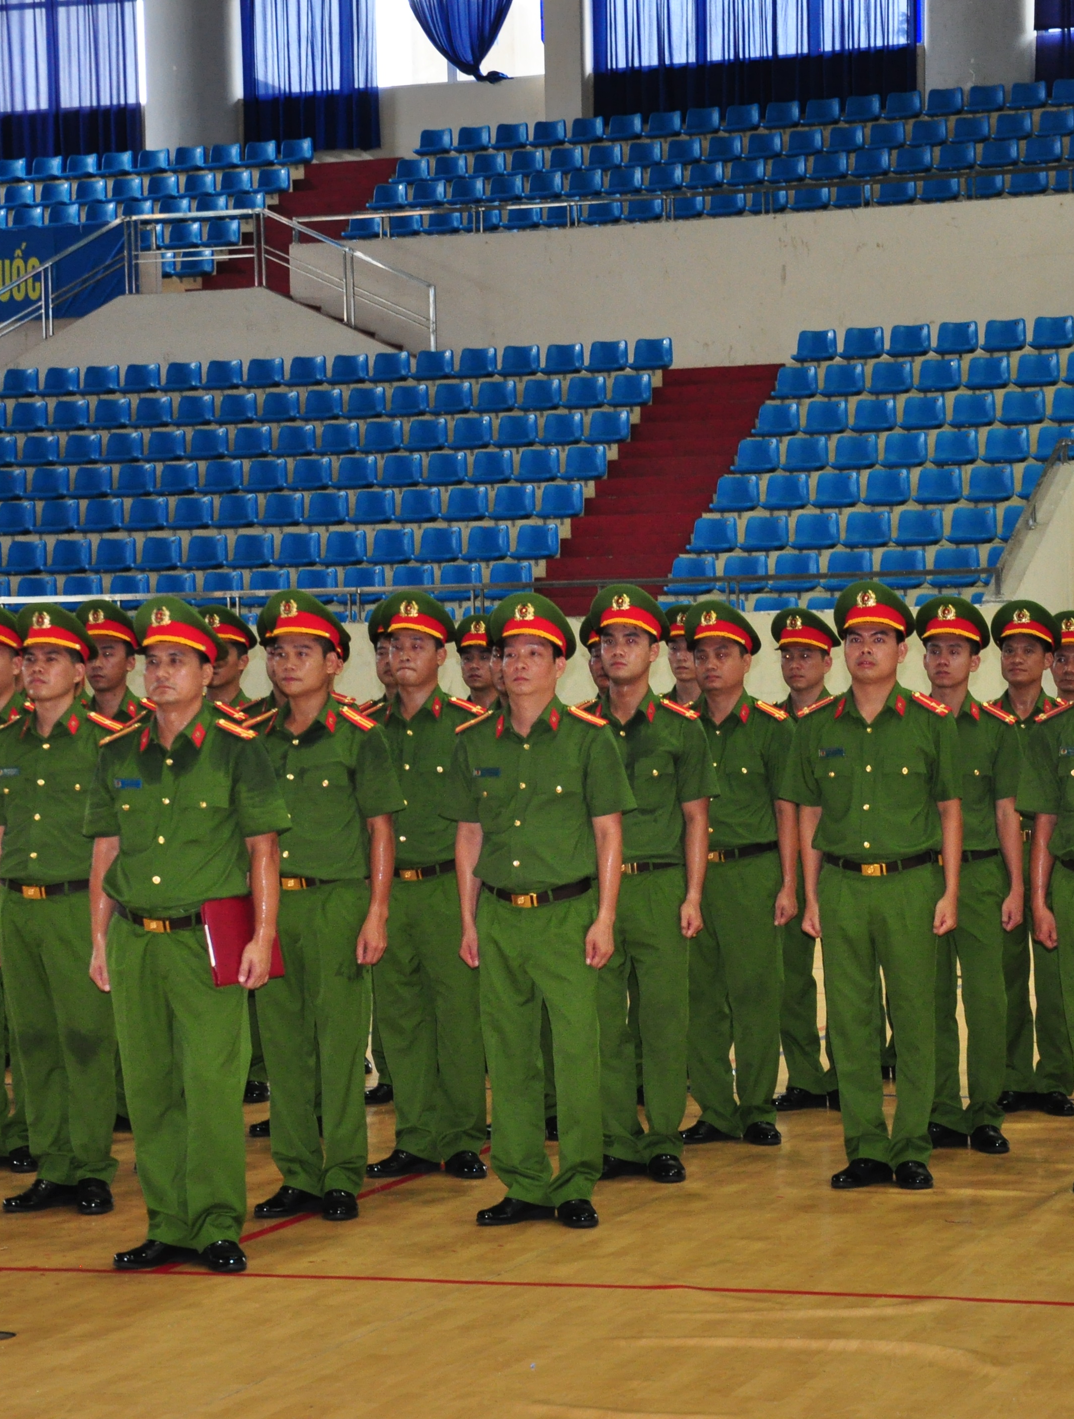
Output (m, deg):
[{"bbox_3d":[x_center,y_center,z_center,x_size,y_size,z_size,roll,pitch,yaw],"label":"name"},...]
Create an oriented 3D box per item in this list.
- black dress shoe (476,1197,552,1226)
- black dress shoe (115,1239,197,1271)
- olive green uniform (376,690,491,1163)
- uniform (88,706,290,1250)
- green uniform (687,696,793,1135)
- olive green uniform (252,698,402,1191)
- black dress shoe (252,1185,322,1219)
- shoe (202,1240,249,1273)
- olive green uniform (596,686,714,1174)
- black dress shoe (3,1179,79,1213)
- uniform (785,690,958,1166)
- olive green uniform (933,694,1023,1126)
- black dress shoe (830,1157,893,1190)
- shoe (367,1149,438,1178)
[{"bbox_3d":[-0.050,1.372,10.434,0.280,0.102,0.103,-2,1,-42],"label":"black dress shoe"},{"bbox_3d":[-0.992,1.407,9.855,0.280,0.102,0.103,-2,1,-42],"label":"black dress shoe"},{"bbox_3d":[-0.327,0.675,11.699,0.520,1.464,0.290,-1,0,19],"label":"olive green uniform"},{"bbox_3d":[-0.927,0.706,9.896,0.560,1.429,0.310,-1,0,19],"label":"uniform"},{"bbox_3d":[0.644,0.674,12.366,0.520,1.437,0.290,-1,0,19],"label":"green uniform"},{"bbox_3d":[-0.654,0.695,10.800,0.570,1.424,0.300,-1,0,20],"label":"olive green uniform"},{"bbox_3d":[-0.702,1.405,10.803,0.285,0.100,0.102,-1,0,-44],"label":"black dress shoe"},{"bbox_3d":[-0.821,1.422,9.915,0.102,0.100,0.285,-1,0,-15],"label":"shoe"},{"bbox_3d":[0.304,0.663,11.450,0.550,1.443,0.300,-1,0,20],"label":"olive green uniform"},{"bbox_3d":[-1.479,1.431,11.132,0.102,0.102,0.285,-1,0,43],"label":"black dress shoe"},{"bbox_3d":[1.012,0.653,11.235,0.530,1.416,0.290,-1,0,19],"label":"uniform"},{"bbox_3d":[1.345,0.644,11.850,0.520,1.398,0.280,-1,1,19],"label":"olive green uniform"},{"bbox_3d":[0.974,1.369,11.200,0.102,0.100,0.285,-1,0,40],"label":"black dress shoe"},{"bbox_3d":[-0.403,1.371,11.467,0.280,0.102,0.103,-2,1,-42],"label":"shoe"}]

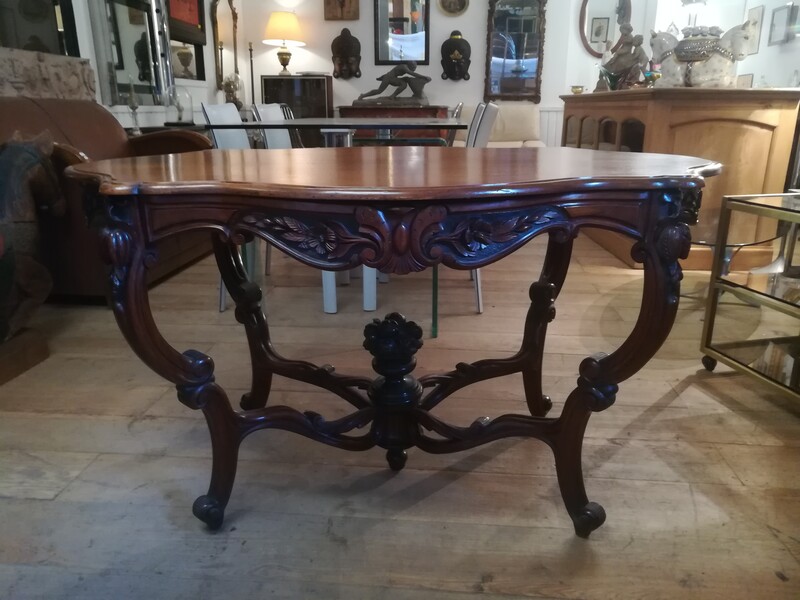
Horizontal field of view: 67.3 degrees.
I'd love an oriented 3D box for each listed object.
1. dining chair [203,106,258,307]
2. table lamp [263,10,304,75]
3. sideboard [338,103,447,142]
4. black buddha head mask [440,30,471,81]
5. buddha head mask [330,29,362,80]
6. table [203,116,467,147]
[{"bbox_3d":[-0.510,-0.426,2.710,0.540,0.890,0.460,1,18,4],"label":"dining chair"},{"bbox_3d":[-1.028,-2.275,5.340,0.380,0.550,0.380,0,18,0],"label":"table lamp"},{"bbox_3d":[-0.049,-1.350,5.611,1.020,0.870,0.460,1,18,3],"label":"sideboard"},{"bbox_3d":[0.513,-2.231,5.491,0.275,0.435,0.140,1,18,2],"label":"black buddha head mask"},{"bbox_3d":[-0.487,-2.251,5.505,0.280,0.440,0.140,1,18,2],"label":"buddha head mask"},{"bbox_3d":[-0.169,-0.479,3.013,0.930,0.805,1.600,1,18,4],"label":"table"}]

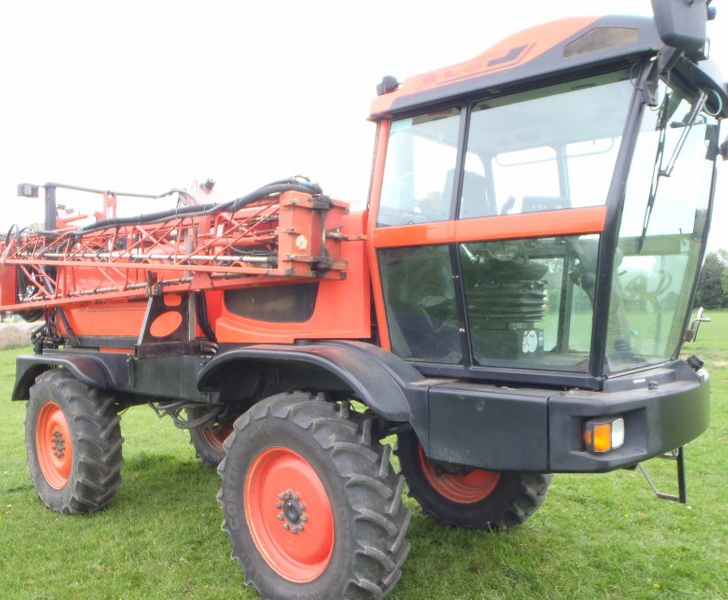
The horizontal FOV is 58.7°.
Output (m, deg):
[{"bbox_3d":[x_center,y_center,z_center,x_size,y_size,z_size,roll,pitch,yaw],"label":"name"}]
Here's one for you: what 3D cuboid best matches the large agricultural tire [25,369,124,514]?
[{"bbox_3d":[-2.835,1.374,6.294,1.380,1.380,0.386,-2,0,42],"label":"large agricultural tire"}]

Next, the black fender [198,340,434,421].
[{"bbox_3d":[-0.372,0.457,4.136,1.718,0.380,0.455,-2,0,42],"label":"black fender"}]

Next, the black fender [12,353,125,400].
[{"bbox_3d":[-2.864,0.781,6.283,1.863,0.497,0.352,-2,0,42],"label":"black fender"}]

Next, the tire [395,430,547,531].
[{"bbox_3d":[0.907,1.262,5.527,1.380,1.380,0.386,-2,0,40],"label":"tire"}]

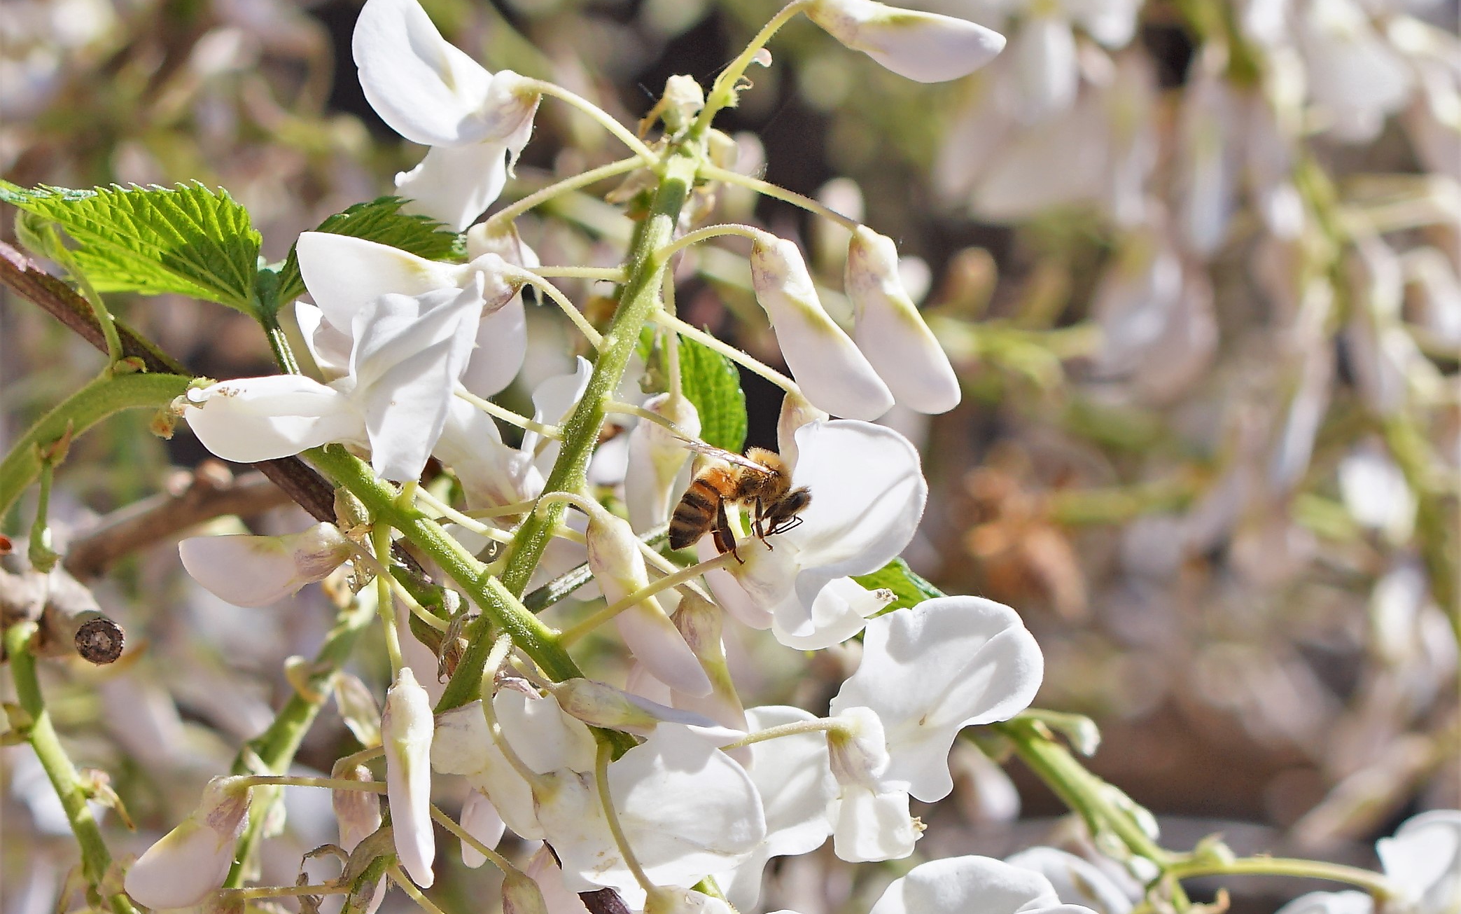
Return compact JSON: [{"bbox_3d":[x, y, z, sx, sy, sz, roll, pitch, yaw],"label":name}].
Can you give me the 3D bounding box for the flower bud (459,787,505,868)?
[{"bbox_3d":[-0.022,0.032,0.322,0.004,0.011,0.005,7,0,0],"label":"flower bud"}]

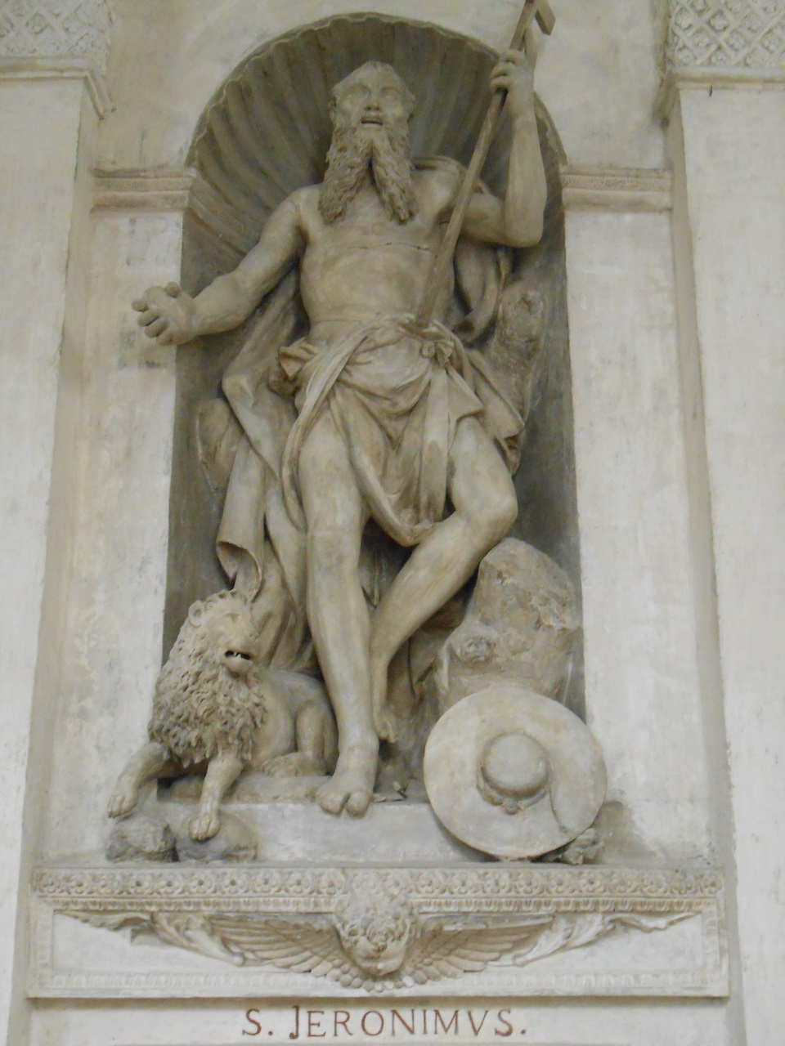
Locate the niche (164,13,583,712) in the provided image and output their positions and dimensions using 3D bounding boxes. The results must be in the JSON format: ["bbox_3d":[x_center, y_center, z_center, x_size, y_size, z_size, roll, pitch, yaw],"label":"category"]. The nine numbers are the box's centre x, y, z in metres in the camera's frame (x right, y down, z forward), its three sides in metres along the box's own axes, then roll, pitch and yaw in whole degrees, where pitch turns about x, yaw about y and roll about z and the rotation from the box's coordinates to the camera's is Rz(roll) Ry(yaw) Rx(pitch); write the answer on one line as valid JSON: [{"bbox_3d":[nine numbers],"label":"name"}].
[{"bbox_3d":[-0.045,-0.324,4.026,1.010,2.190,0.470,0,-19,0],"label":"niche"}]

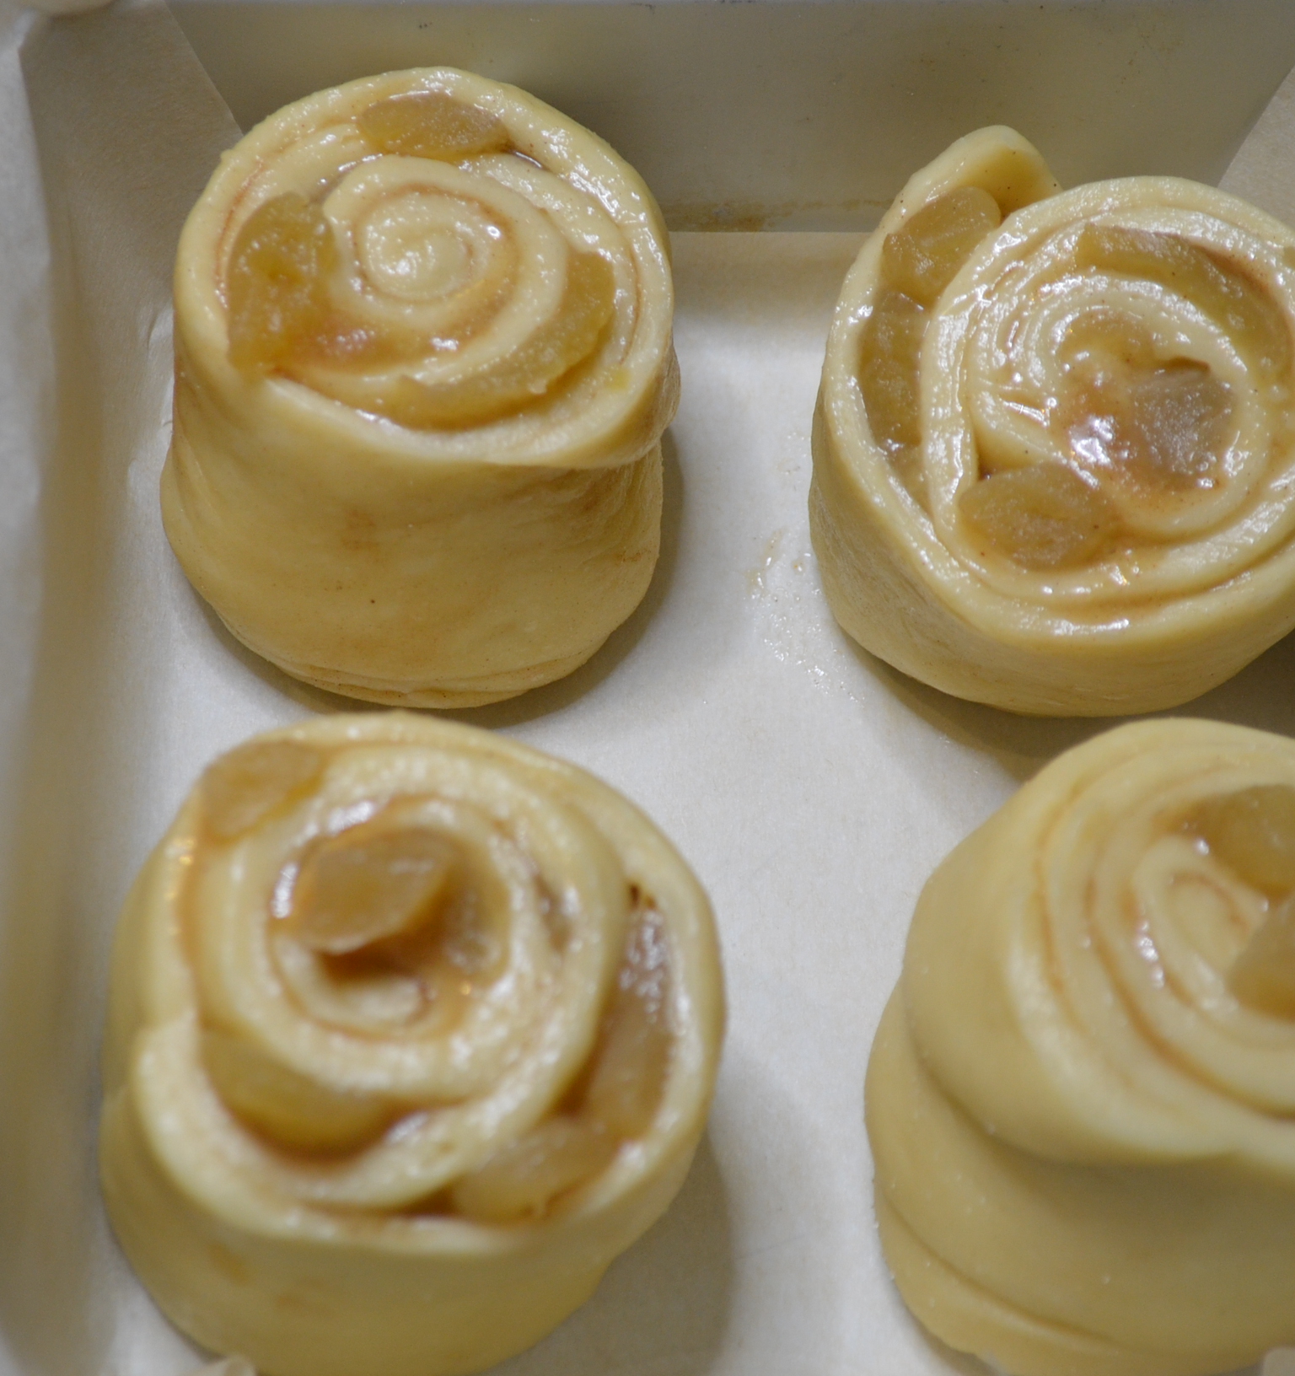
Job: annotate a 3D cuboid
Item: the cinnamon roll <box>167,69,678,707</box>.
[{"bbox_3d":[-0.031,-0.043,0.521,0.071,0.062,0.070,0,56,0],"label":"cinnamon roll"}]

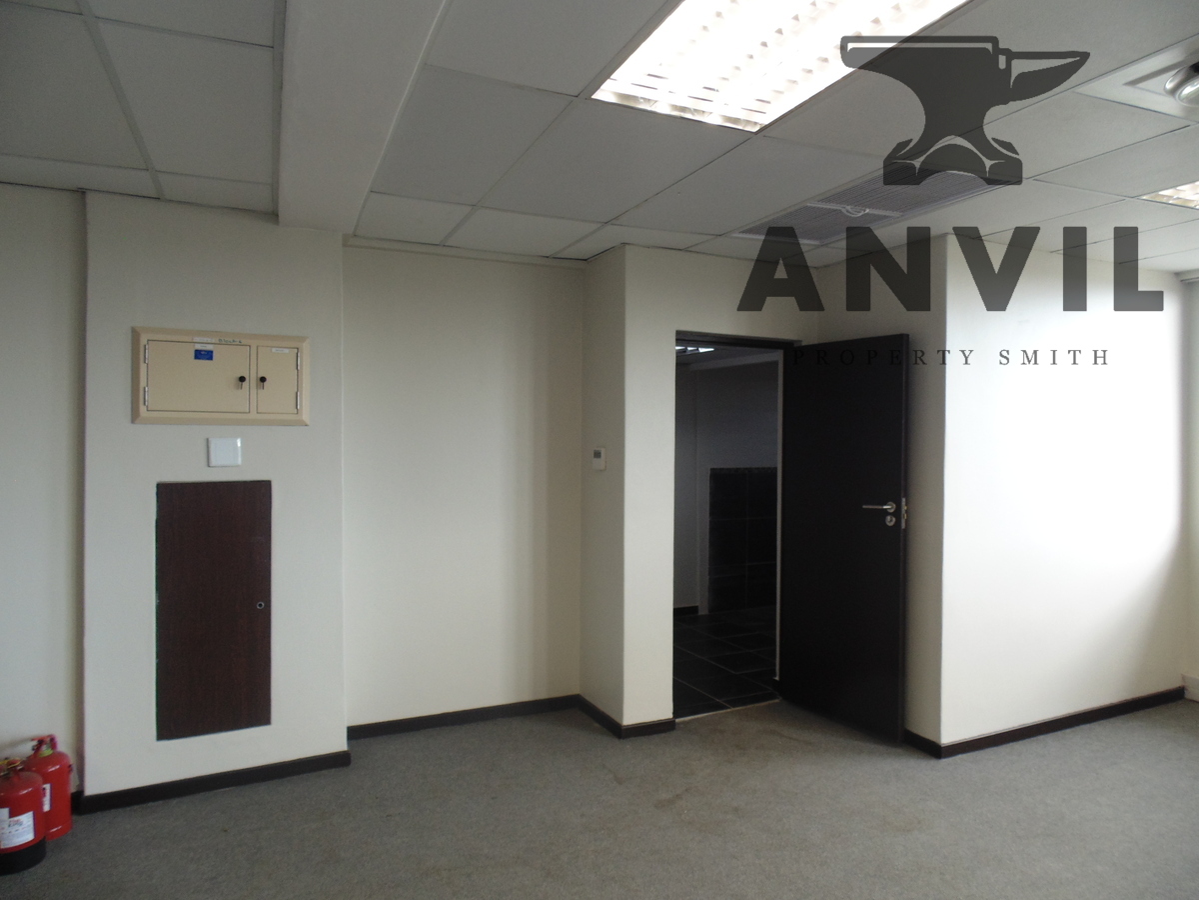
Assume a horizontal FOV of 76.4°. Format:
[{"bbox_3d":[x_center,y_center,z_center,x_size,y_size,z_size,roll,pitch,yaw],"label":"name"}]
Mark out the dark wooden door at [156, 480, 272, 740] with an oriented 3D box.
[{"bbox_3d":[-1.682,0.687,3.343,0.445,1.101,0.035,0,1,-24],"label":"dark wooden door"}]

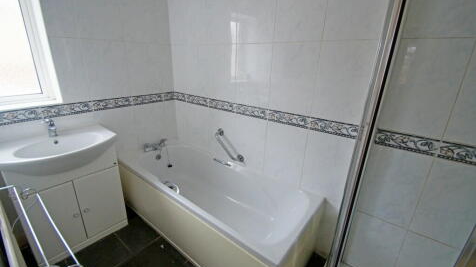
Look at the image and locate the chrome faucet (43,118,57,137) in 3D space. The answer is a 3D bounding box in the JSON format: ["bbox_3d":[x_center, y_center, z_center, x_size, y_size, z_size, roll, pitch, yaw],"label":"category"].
[{"bbox_3d":[-1.283,-0.038,1.363,0.115,0.125,0.052,17,25,35],"label":"chrome faucet"}]

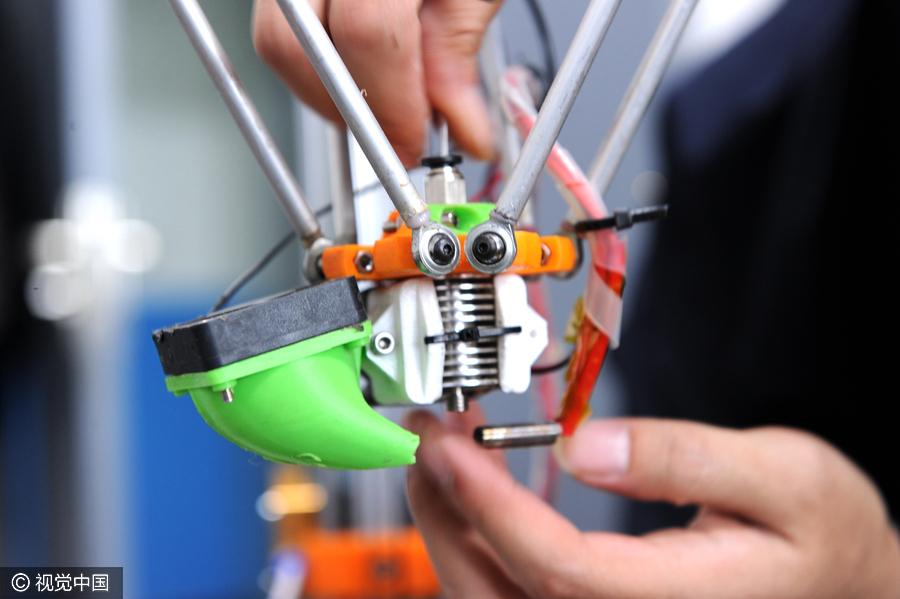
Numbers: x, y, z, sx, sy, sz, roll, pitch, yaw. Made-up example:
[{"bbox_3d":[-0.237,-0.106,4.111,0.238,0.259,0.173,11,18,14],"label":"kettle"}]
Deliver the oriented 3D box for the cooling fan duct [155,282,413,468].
[{"bbox_3d":[-0.036,0.021,0.417,0.057,0.047,0.041,-9,0,-24],"label":"cooling fan duct"}]

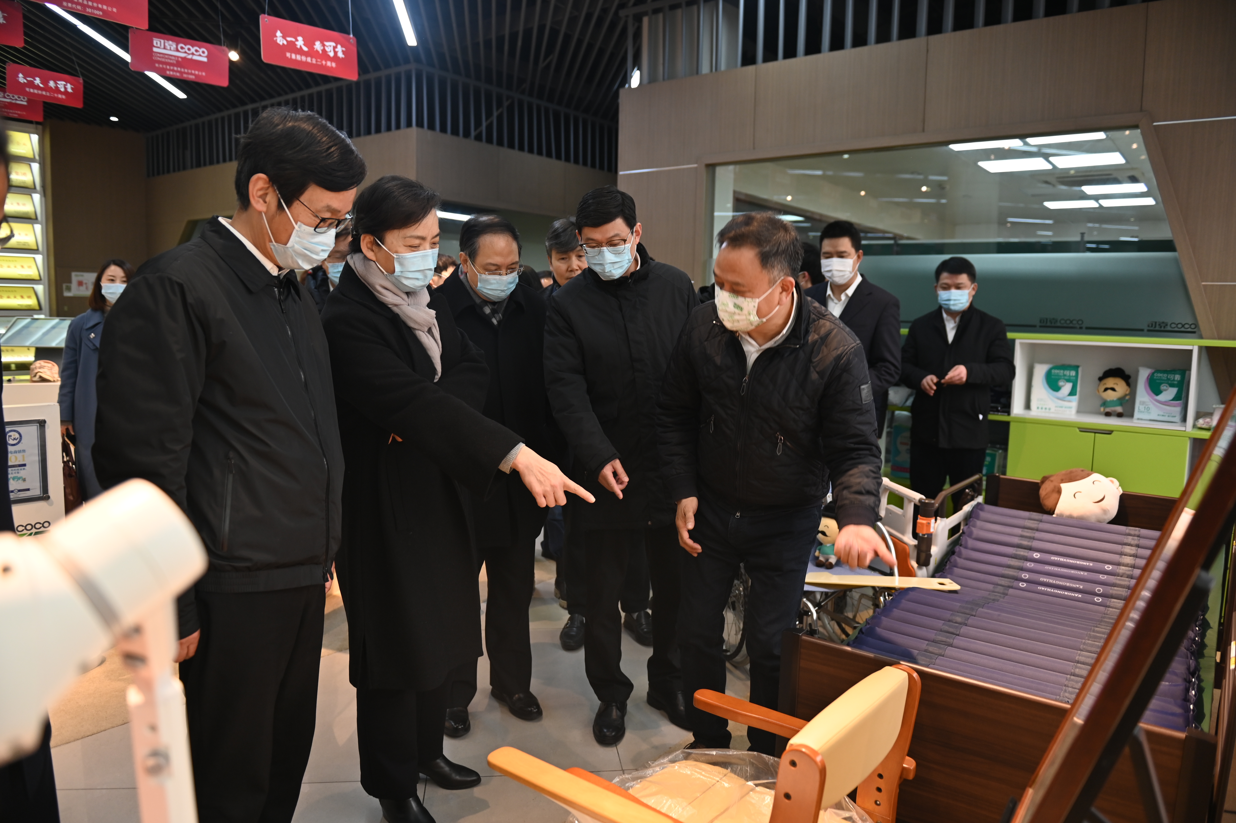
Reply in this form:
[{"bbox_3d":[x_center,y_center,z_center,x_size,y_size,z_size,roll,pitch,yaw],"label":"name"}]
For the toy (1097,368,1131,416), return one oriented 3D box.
[{"bbox_3d":[2.411,-0.091,4.000,0.150,0.240,0.120,6,9,40],"label":"toy"}]

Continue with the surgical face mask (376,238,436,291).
[{"bbox_3d":[-0.502,-0.346,1.960,0.090,0.110,0.145,24,16,29],"label":"surgical face mask"}]

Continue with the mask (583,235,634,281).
[{"bbox_3d":[-0.029,-0.440,2.400,0.145,0.110,0.090,-3,33,10],"label":"mask"}]

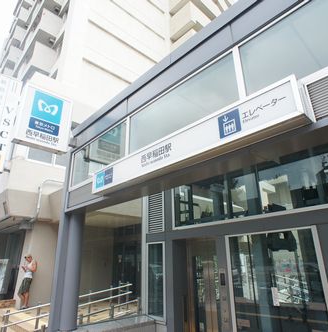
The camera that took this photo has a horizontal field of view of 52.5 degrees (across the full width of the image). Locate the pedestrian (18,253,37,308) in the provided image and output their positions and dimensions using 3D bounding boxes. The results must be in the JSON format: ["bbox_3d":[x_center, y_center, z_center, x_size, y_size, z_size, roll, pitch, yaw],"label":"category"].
[{"bbox_3d":[-4.603,3.873,11.243,0.500,1.700,0.420,-18,-27,39],"label":"pedestrian"}]

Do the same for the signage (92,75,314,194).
[{"bbox_3d":[0.097,-0.140,4.104,0.210,0.386,3.444,17,-26,-38],"label":"signage"}]

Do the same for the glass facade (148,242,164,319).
[{"bbox_3d":[-0.151,2.470,7.273,0.050,1.485,0.514,17,-26,-38],"label":"glass facade"}]

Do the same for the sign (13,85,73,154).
[{"bbox_3d":[-2.383,-0.919,6.664,0.995,1.182,0.200,17,-26,-38],"label":"sign"}]

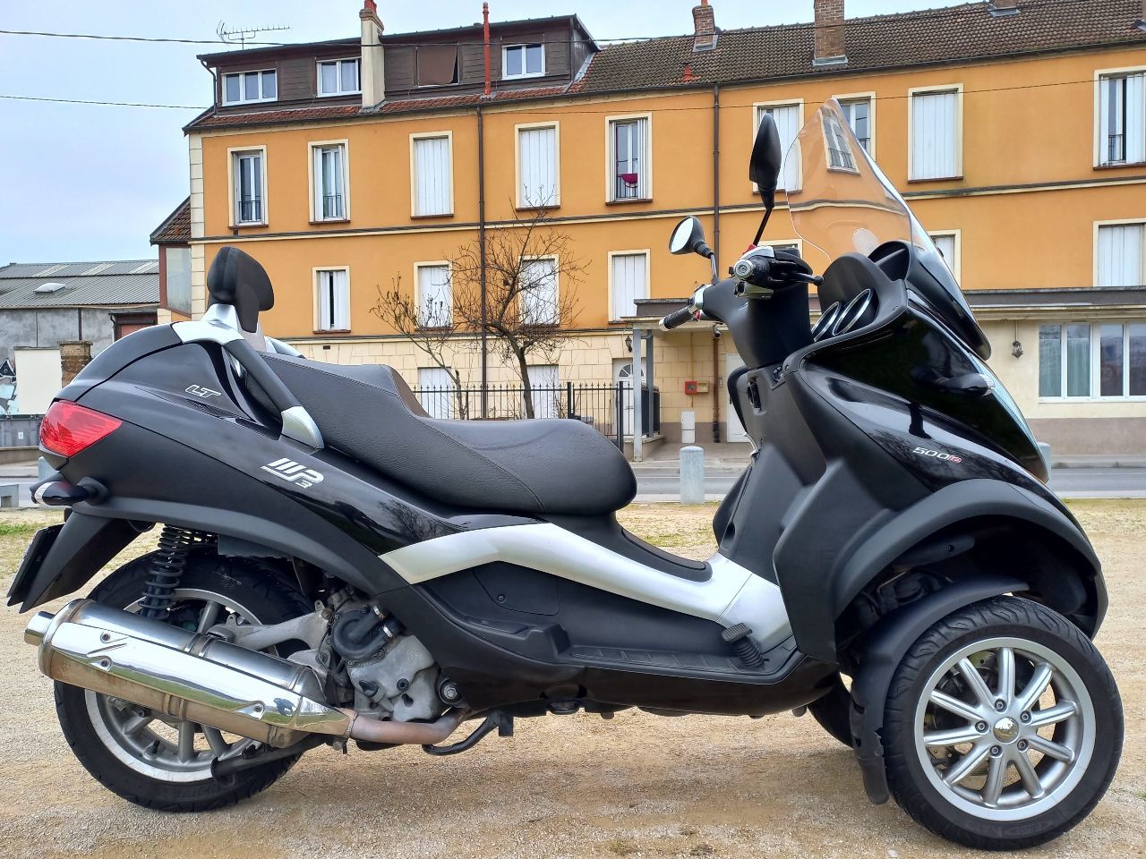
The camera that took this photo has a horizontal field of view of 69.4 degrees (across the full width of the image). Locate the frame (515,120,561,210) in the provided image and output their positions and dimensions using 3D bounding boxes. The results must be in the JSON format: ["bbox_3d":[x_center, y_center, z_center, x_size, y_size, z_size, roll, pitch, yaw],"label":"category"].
[{"bbox_3d":[-0.930,-7.063,22.234,1.240,2.300,0.200,0,2,12],"label":"frame"}]

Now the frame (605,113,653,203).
[{"bbox_3d":[1.472,-7.096,21.710,1.240,2.300,0.200,0,2,12],"label":"frame"}]

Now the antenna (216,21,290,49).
[{"bbox_3d":[-9.127,-11.246,23.600,2.150,0.750,0.500,0,2,11],"label":"antenna"}]

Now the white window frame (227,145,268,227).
[{"bbox_3d":[-8.665,-6.492,22.181,1.147,2.110,0.200,0,2,12],"label":"white window frame"}]

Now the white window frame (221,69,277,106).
[{"bbox_3d":[-8.820,-9.347,22.660,1.651,0.883,0.150,0,2,12],"label":"white window frame"}]

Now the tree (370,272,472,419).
[{"bbox_3d":[-3.043,-1.310,16.500,2.000,3.650,1.800,0,2,12],"label":"tree"}]

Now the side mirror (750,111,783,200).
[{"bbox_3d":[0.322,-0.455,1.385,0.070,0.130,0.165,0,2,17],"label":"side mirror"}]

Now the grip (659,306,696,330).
[{"bbox_3d":[0.258,-0.277,2.055,0.036,0.036,0.138,-2,-6,-26],"label":"grip"}]

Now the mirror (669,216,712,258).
[{"bbox_3d":[0.299,-0.494,2.120,0.072,0.100,0.130,-1,2,-20],"label":"mirror"}]

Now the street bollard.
[{"bbox_3d":[1.098,0.419,7.600,0.212,0.530,0.212,-1,2,0],"label":"street bollard"}]

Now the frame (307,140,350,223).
[{"bbox_3d":[-6.353,-6.485,21.686,1.154,2.103,0.200,0,2,12],"label":"frame"}]

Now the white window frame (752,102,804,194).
[{"bbox_3d":[5.199,-7.146,20.897,1.240,2.300,0.200,0,2,12],"label":"white window frame"}]

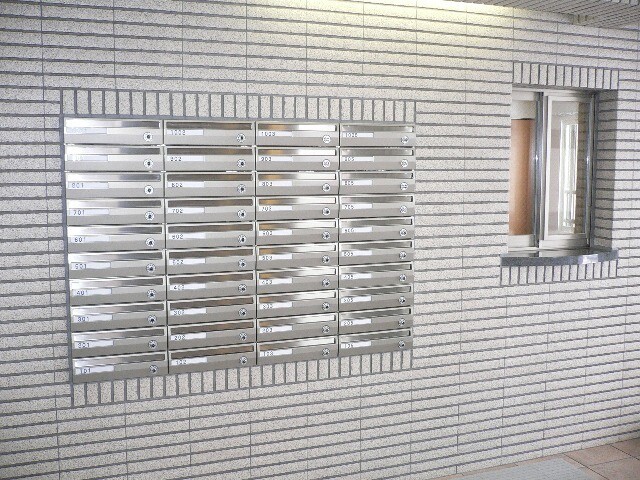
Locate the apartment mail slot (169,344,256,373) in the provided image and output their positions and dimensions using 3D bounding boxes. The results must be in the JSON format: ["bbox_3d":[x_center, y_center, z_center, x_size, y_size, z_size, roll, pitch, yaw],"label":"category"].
[{"bbox_3d":[-0.445,0.476,2.671,0.356,0.099,0.100,-2,7,-20],"label":"apartment mail slot"}]

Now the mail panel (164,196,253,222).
[{"bbox_3d":[-0.456,-0.127,2.654,0.355,0.099,0.160,-2,7,-19],"label":"mail panel"}]

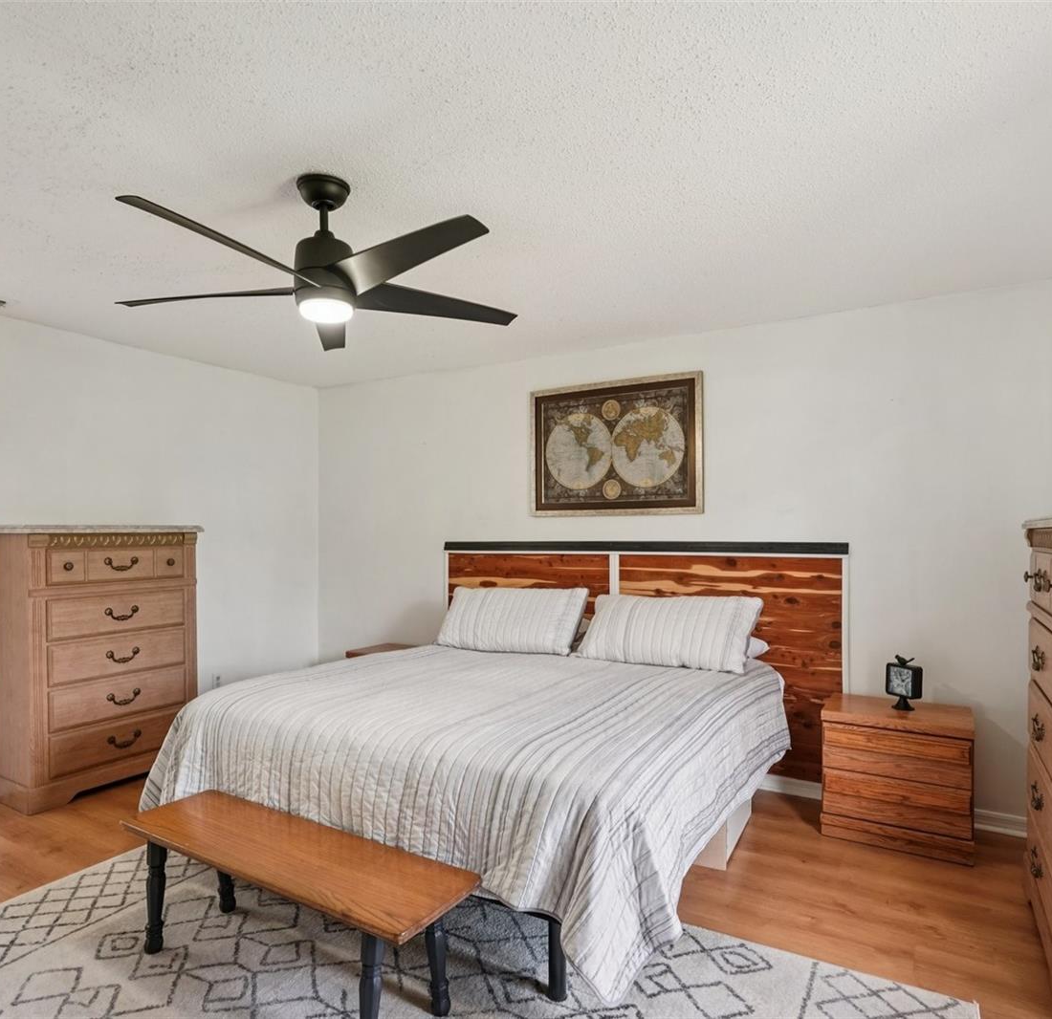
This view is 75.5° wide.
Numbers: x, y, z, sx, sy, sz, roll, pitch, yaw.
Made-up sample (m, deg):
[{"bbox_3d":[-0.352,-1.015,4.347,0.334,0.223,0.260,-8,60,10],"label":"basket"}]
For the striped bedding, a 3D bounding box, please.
[{"bbox_3d":[-0.099,0.981,2.901,2.110,0.480,1.970,-1,-2,30],"label":"striped bedding"}]

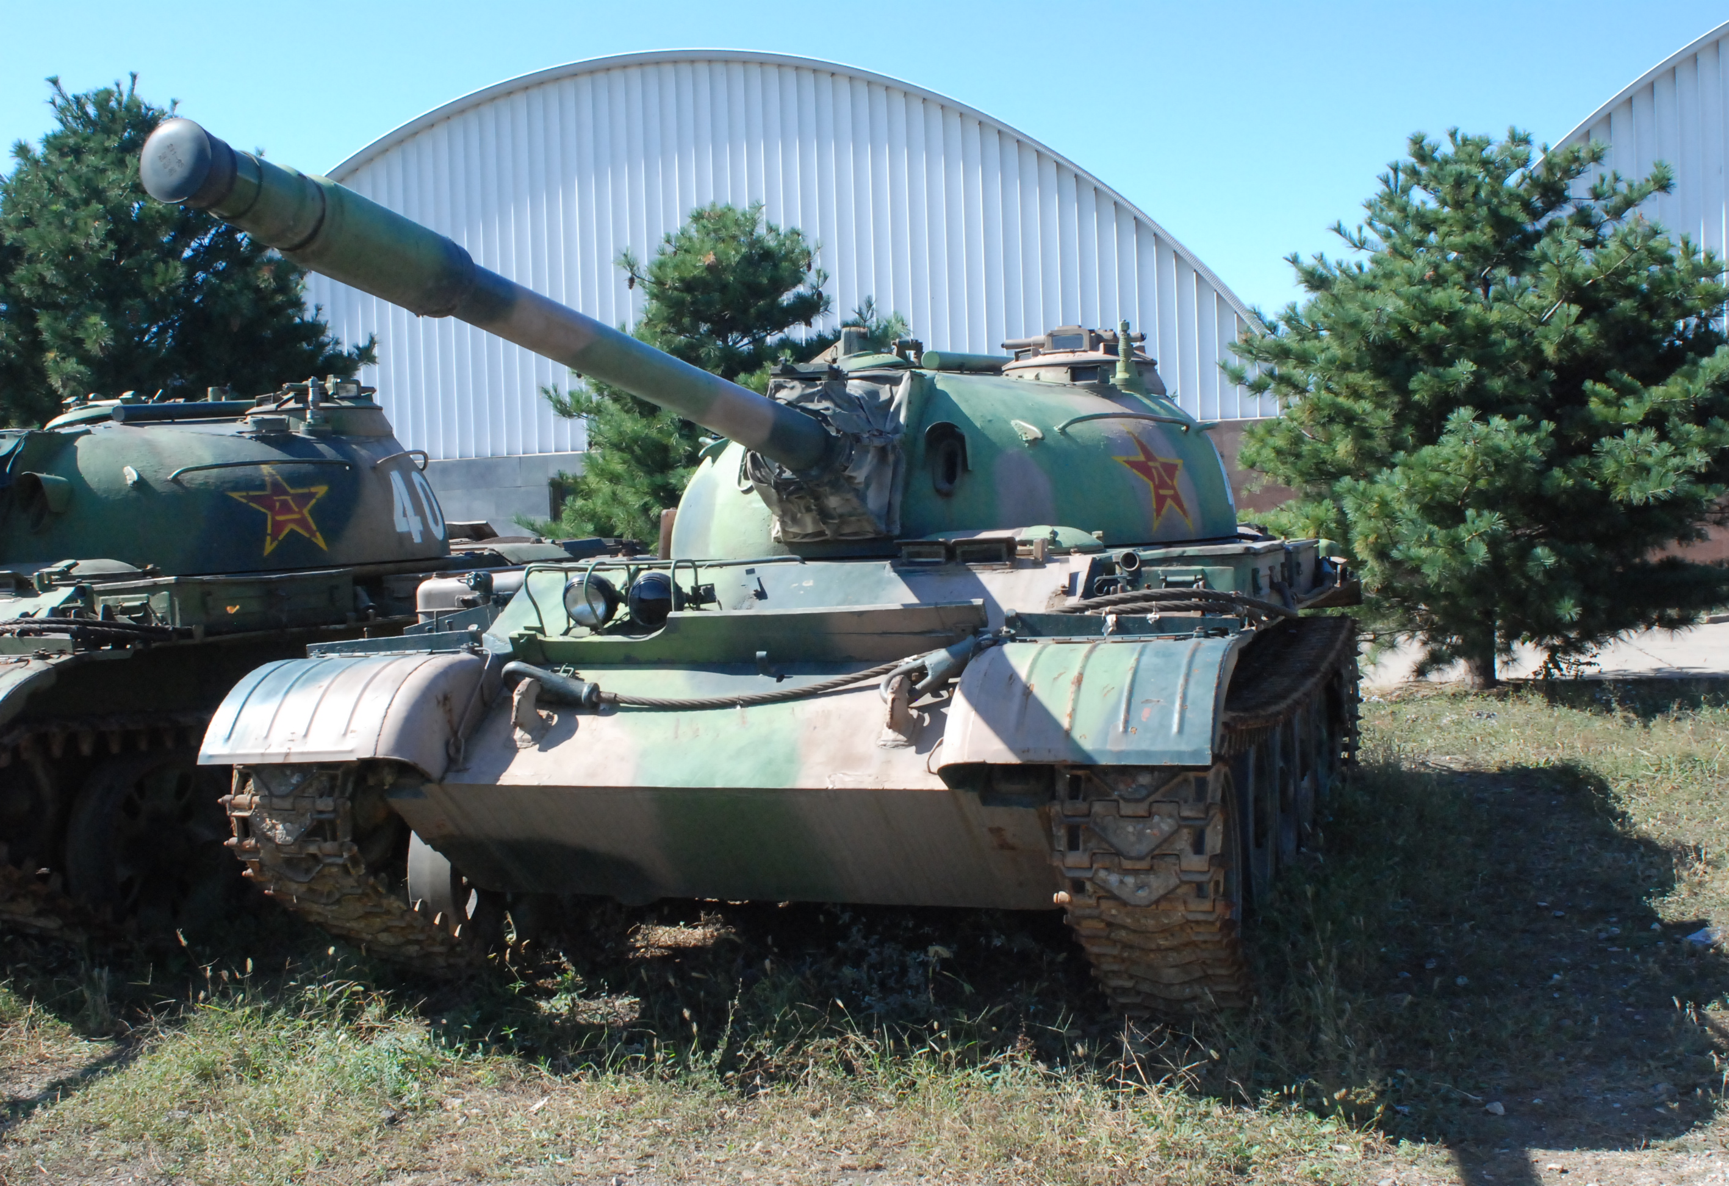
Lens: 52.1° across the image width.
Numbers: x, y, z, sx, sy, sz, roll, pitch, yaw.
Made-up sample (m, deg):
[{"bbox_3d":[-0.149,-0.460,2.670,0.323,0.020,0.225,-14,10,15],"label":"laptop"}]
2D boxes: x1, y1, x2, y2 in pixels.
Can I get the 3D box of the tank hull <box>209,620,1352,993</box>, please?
[{"bbox_3d":[0.364,0.568,7.074,2.860,1.190,5.320,-2,2,20],"label":"tank hull"}]

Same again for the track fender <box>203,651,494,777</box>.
[{"bbox_3d":[-1.452,0.340,5.164,0.730,0.325,0.610,-2,2,20],"label":"track fender"}]

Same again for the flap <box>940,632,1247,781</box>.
[{"bbox_3d":[0.573,0.269,4.446,0.690,0.315,0.610,-2,2,20],"label":"flap"}]

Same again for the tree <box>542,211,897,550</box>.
[{"bbox_3d":[-1.082,-1.150,15.047,3.400,4.300,3.400,-2,1,0],"label":"tree"}]

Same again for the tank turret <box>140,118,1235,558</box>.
[{"bbox_3d":[-0.217,-0.516,5.536,2.220,0.890,5.580,-2,2,20],"label":"tank turret"}]

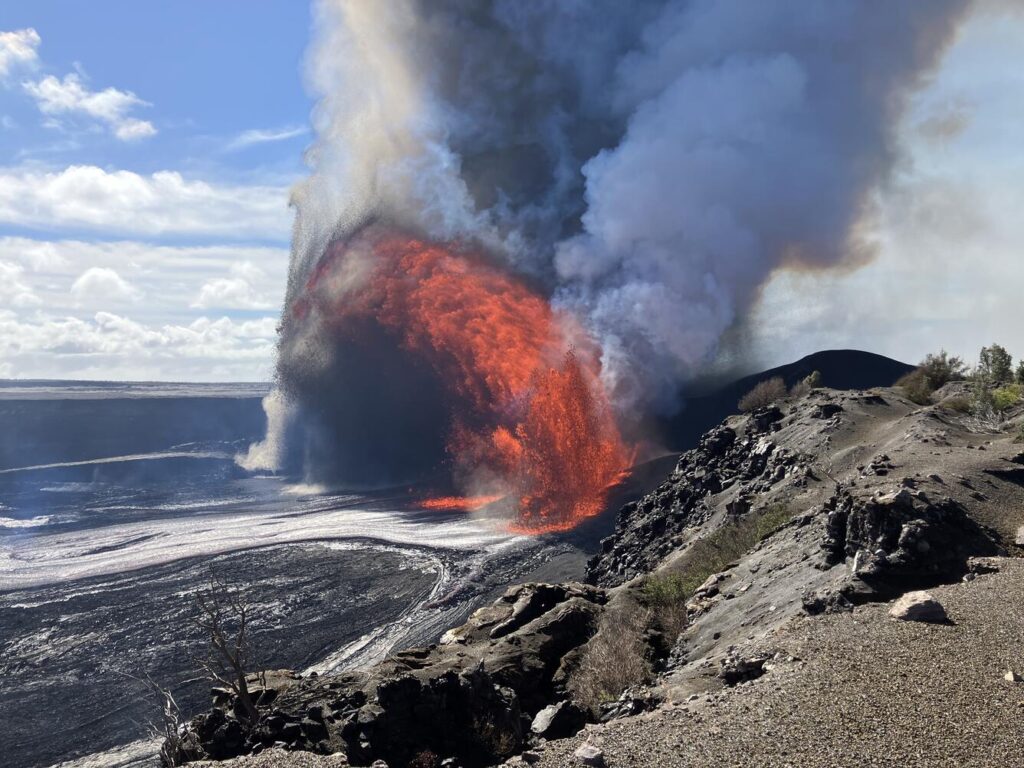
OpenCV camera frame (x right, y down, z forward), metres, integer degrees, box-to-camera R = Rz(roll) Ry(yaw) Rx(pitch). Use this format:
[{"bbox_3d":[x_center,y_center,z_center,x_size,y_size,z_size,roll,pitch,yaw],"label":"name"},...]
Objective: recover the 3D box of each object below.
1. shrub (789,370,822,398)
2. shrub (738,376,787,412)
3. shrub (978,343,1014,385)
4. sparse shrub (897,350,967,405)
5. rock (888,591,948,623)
[{"bbox_3d":[10.276,0.018,29.000,1.190,0.980,1.100,0,0,0],"label":"shrub"},{"bbox_3d":[8.468,0.355,28.000,1.623,1.217,1.400,0,0,0],"label":"shrub"},{"bbox_3d":[18.718,-0.732,32.000,1.391,1.752,1.400,0,0,0],"label":"shrub"},{"bbox_3d":[14.181,-0.220,28.000,2.366,1.825,2.000,0,0,0],"label":"sparse shrub"},{"bbox_3d":[2.896,1.585,5.900,0.420,0.200,0.320,0,0,0],"label":"rock"}]

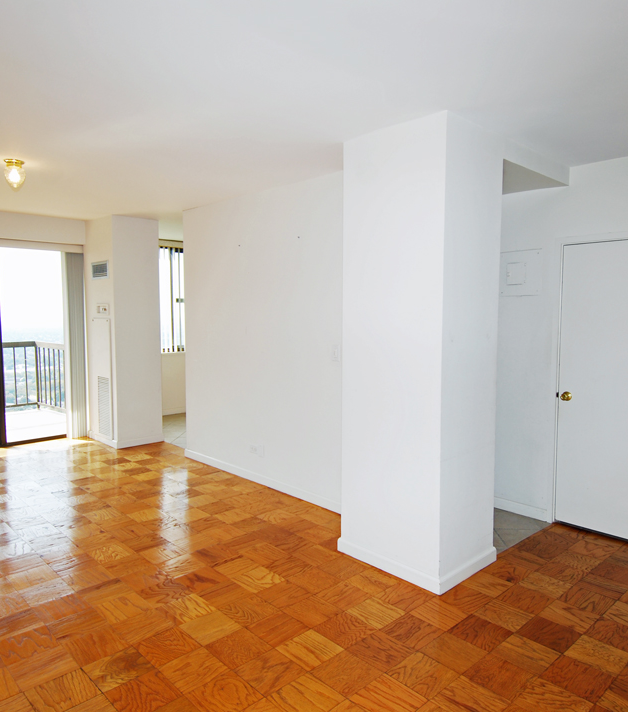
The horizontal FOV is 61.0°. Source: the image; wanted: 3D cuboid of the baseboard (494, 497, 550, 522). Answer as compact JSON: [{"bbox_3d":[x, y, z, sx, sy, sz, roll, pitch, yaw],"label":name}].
[{"bbox_3d":[1.588,1.176,4.148,0.020,0.090,0.495,-4,6,-43],"label":"baseboard"}]

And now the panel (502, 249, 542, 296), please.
[{"bbox_3d":[1.561,-0.628,4.055,0.015,0.345,0.329,-4,6,-43],"label":"panel"}]

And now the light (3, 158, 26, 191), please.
[{"bbox_3d":[-2.099,-1.264,3.733,0.136,0.187,0.136,-4,6,-43],"label":"light"}]

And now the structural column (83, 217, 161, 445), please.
[{"bbox_3d":[-2.259,-0.265,6.336,0.565,2.579,0.797,-4,6,-43],"label":"structural column"}]

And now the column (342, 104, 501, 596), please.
[{"bbox_3d":[0.655,-0.014,3.308,0.632,2.579,0.777,-4,6,-43],"label":"column"}]

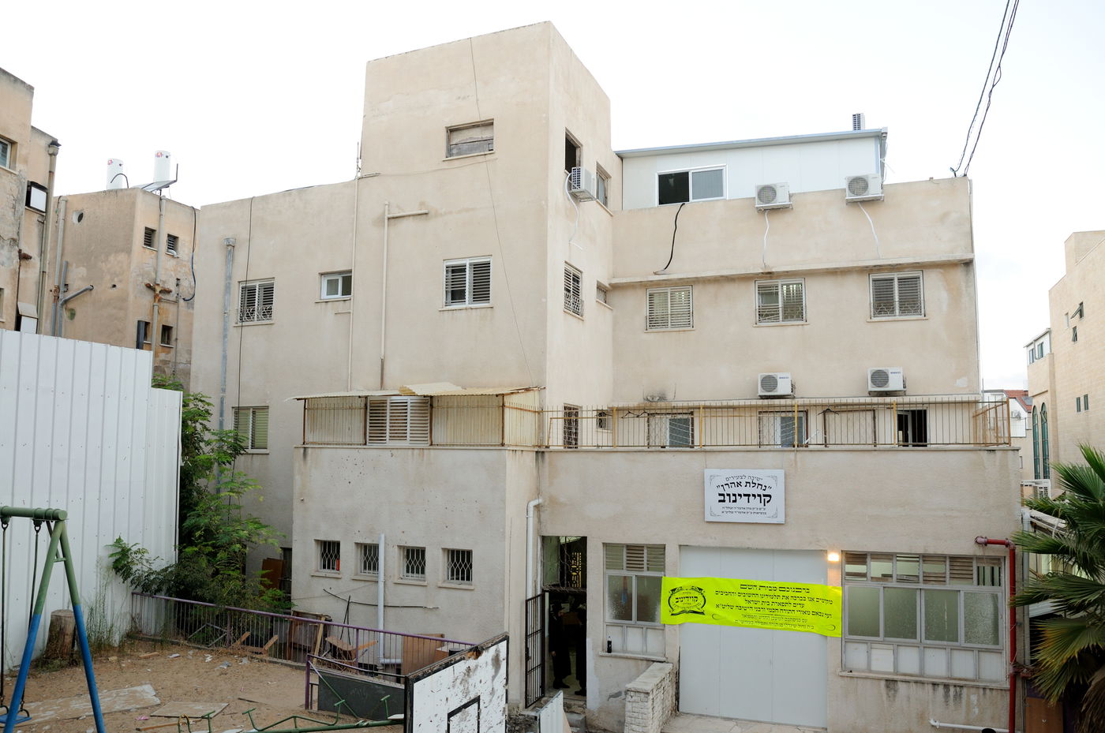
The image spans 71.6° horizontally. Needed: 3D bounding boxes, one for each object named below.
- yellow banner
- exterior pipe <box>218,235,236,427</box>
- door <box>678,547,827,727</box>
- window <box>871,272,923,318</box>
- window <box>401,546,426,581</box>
[{"bbox_3d":[3.450,4.230,13.580,3.130,0.880,0.050,-2,-6,22],"label":"yellow banner"},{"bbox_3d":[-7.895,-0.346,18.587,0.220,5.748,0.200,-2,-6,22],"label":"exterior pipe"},{"bbox_3d":[3.490,4.770,13.600,2.600,3.050,0.120,-2,-6,22],"label":"door"},{"bbox_3d":[7.970,-1.644,17.742,1.185,1.079,0.120,-2,-6,22],"label":"window"},{"bbox_3d":[-2.714,3.903,15.179,0.594,0.639,0.150,-2,-7,22],"label":"window"}]

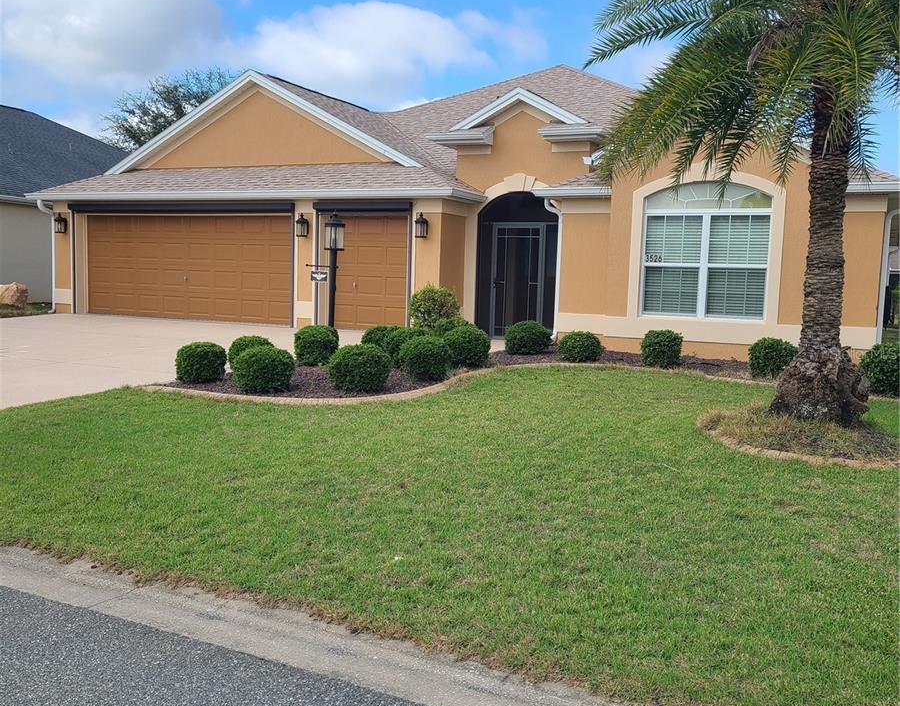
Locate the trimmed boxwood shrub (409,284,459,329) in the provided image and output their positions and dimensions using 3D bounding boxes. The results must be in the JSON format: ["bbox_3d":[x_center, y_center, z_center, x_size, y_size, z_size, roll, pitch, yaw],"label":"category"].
[{"bbox_3d":[-0.261,-0.634,14.643,0.810,0.955,0.810,2,5,0],"label":"trimmed boxwood shrub"}]

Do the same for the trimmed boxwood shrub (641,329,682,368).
[{"bbox_3d":[3.035,-0.069,12.845,0.578,0.502,0.578,3,5,13],"label":"trimmed boxwood shrub"}]

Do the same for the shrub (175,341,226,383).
[{"bbox_3d":[-3.026,0.104,10.980,0.615,0.466,0.615,0,5,-15],"label":"shrub"}]

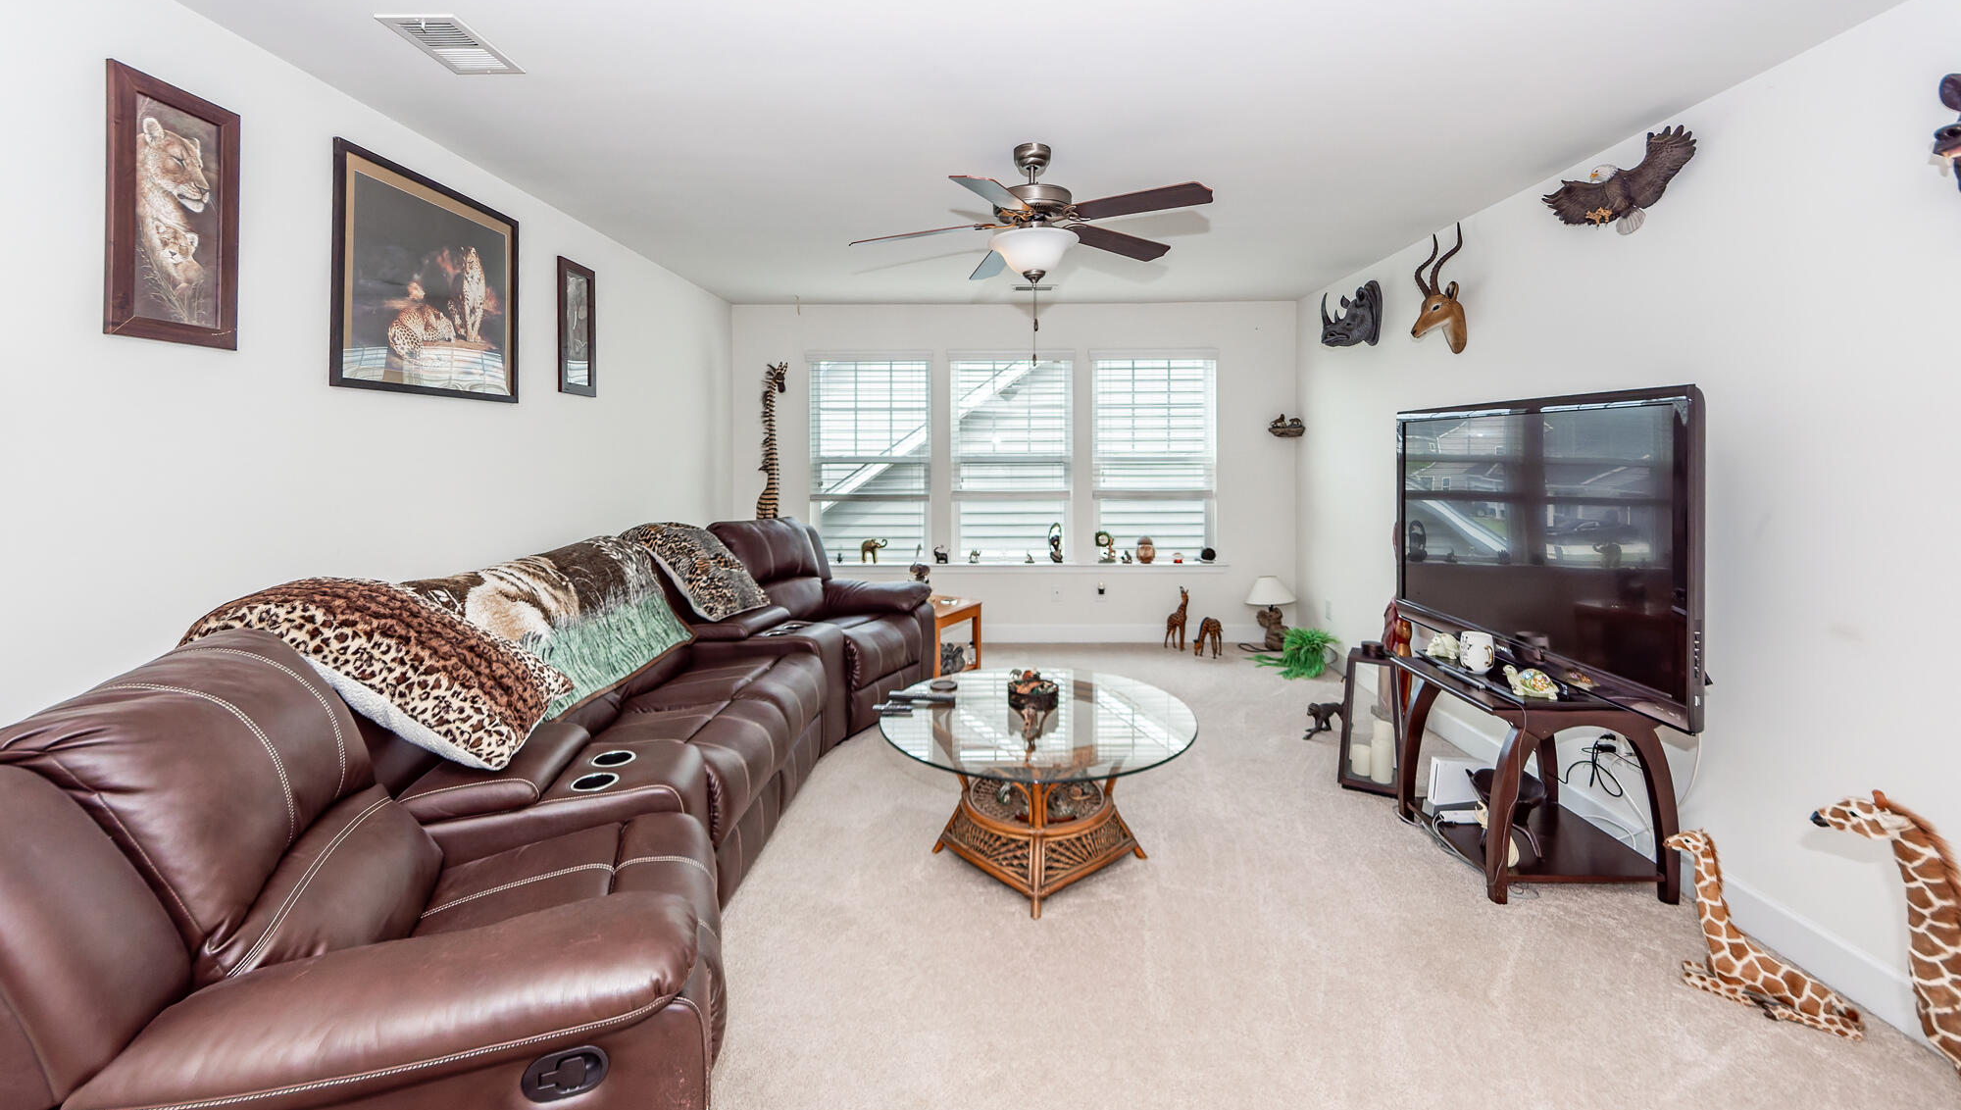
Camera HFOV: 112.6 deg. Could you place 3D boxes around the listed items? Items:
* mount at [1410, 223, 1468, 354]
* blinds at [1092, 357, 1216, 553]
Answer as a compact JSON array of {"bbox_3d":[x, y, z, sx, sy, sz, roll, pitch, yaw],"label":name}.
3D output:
[{"bbox_3d":[2.220,-1.290,3.180,0.280,0.620,0.230,0,5,0],"label":"mount"},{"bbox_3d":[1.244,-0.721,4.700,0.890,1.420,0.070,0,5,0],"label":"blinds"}]

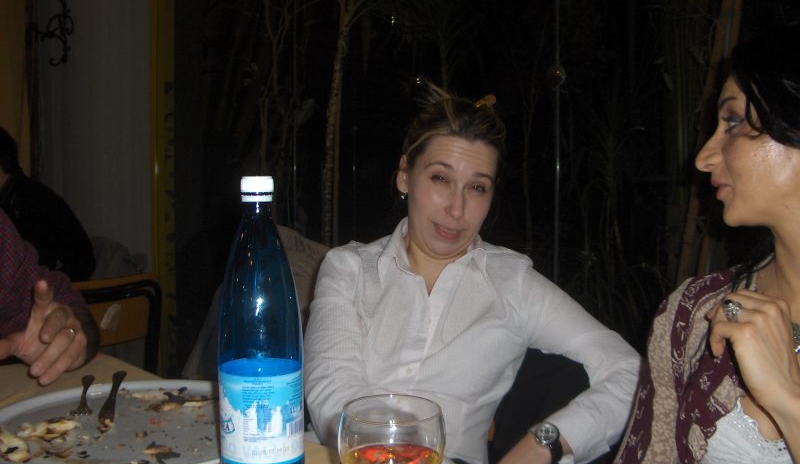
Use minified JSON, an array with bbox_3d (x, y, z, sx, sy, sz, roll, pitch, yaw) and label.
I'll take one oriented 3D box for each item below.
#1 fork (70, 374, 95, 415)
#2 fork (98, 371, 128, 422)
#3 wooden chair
[{"bbox_3d":[-0.403,0.208,1.040,0.025,0.020,0.190,-1,3,-18],"label":"fork"},{"bbox_3d":[-0.362,0.207,1.025,0.025,0.020,0.190,-1,7,-13],"label":"fork"},{"bbox_3d":[-0.855,0.520,1.820,0.500,0.820,0.430,3,5,37],"label":"wooden chair"}]

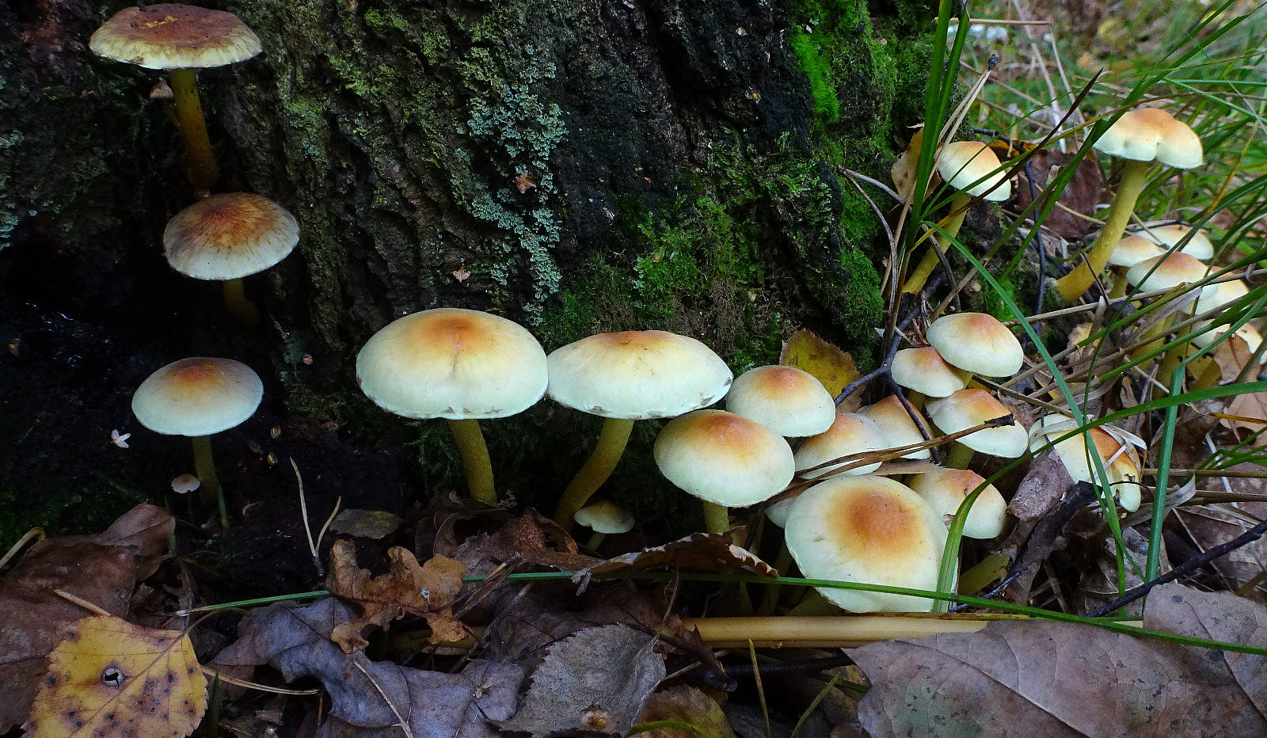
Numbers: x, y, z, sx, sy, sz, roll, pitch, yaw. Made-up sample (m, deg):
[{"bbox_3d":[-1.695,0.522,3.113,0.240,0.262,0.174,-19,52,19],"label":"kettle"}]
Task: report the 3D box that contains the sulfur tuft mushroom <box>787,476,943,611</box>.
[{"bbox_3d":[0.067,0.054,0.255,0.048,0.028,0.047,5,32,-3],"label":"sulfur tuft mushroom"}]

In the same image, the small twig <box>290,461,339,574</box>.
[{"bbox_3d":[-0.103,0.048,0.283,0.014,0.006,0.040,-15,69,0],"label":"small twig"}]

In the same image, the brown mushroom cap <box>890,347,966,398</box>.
[{"bbox_3d":[0.113,0.001,0.335,0.029,0.013,0.029,10,29,-6],"label":"brown mushroom cap"}]

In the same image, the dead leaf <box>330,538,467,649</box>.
[{"bbox_3d":[-0.071,0.069,0.265,0.042,0.014,0.034,0,41,0],"label":"dead leaf"}]

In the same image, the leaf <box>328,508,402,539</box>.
[{"bbox_3d":[-0.087,0.050,0.286,0.023,0.006,0.014,-3,40,-10],"label":"leaf"}]

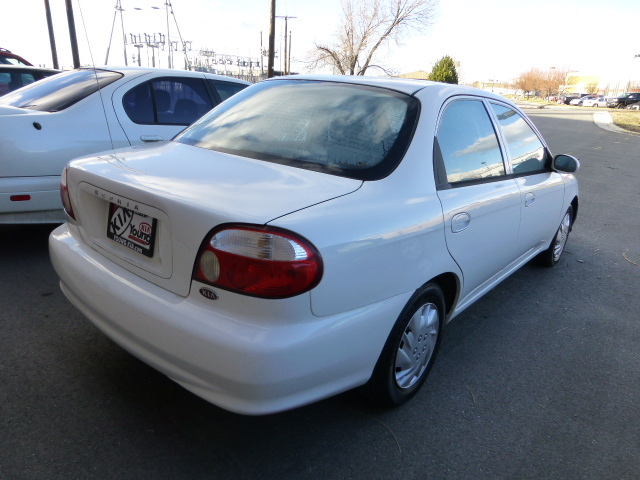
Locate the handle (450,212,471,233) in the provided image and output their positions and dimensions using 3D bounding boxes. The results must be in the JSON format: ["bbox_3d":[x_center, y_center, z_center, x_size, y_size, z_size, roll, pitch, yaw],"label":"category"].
[{"bbox_3d":[0.605,-0.081,1.927,0.047,0.083,0.175,18,23,37],"label":"handle"}]

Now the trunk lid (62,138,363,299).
[{"bbox_3d":[-0.505,-0.136,1.845,1.240,0.400,0.680,18,23,37],"label":"trunk lid"}]

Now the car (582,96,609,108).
[{"bbox_3d":[31.384,-15.607,50.000,4.500,1.420,1.750,-7,22,-28],"label":"car"}]

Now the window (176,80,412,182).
[{"bbox_3d":[-0.125,-0.580,2.144,1.270,0.130,0.675,18,56,37],"label":"window"}]

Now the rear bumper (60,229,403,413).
[{"bbox_3d":[-0.528,0.192,1.951,1.690,0.470,0.780,18,23,37],"label":"rear bumper"}]

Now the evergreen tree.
[{"bbox_3d":[12.576,-16.227,45.000,3.000,4.300,3.000,4,19,0],"label":"evergreen tree"}]

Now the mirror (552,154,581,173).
[{"bbox_3d":[1.682,-0.535,3.023,0.175,0.115,0.120,18,23,37],"label":"mirror"}]

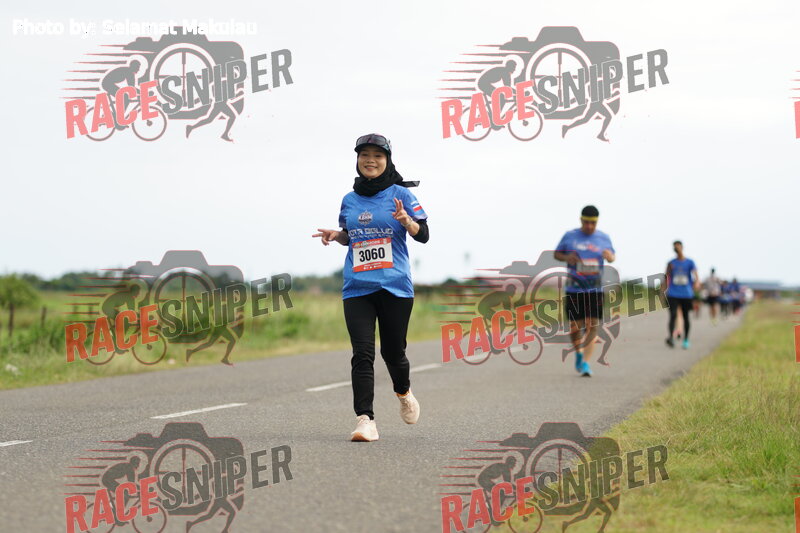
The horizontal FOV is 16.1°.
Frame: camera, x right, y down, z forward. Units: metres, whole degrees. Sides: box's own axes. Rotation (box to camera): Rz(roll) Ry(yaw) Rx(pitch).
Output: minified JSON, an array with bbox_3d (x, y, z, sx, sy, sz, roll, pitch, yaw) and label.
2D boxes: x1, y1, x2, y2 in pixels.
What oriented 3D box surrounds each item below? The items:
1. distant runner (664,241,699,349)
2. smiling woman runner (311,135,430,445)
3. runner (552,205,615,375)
[{"bbox_3d":[4.415,0.439,44.200,0.510,1.680,0.600,0,-1,7],"label":"distant runner"},{"bbox_3d":[-0.155,0.113,14.800,0.580,1.610,0.640,0,-1,12],"label":"smiling woman runner"},{"bbox_3d":[1.795,0.236,27.400,0.580,1.660,0.600,0,-1,6],"label":"runner"}]

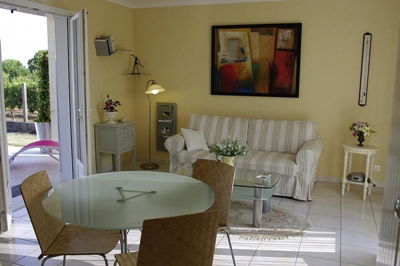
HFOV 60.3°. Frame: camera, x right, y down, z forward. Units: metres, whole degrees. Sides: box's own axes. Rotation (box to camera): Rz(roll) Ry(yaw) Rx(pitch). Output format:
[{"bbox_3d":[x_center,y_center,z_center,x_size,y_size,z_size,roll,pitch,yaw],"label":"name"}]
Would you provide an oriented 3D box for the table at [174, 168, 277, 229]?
[{"bbox_3d":[0.258,0.669,3.755,1.124,0.438,0.628,4,10,19],"label":"table"}]

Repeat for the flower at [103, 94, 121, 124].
[{"bbox_3d":[-1.311,-0.359,5.061,0.226,0.429,0.252,5,10,22],"label":"flower"}]

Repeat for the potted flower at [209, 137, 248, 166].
[{"bbox_3d":[0.305,0.247,3.702,0.404,0.413,0.364,5,10,22],"label":"potted flower"}]

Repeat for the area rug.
[{"bbox_3d":[0.377,0.893,3.721,1.581,0.012,0.934,5,10,22],"label":"area rug"}]

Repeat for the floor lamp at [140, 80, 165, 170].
[{"bbox_3d":[-0.772,-0.122,5.490,0.300,1.413,0.420,-4,10,-30],"label":"floor lamp"}]

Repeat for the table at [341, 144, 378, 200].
[{"bbox_3d":[2.035,0.502,4.434,0.402,0.634,0.343,7,11,33],"label":"table"}]

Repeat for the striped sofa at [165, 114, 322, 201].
[{"bbox_3d":[0.606,0.265,4.911,2.132,0.891,0.861,5,10,22],"label":"striped sofa"}]

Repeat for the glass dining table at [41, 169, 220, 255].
[{"bbox_3d":[-0.425,0.744,2.235,1.034,0.735,1.034,5,10,22],"label":"glass dining table"}]

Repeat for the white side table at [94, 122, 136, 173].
[{"bbox_3d":[-1.252,0.246,5.119,0.463,0.781,0.438,5,10,22],"label":"white side table"}]

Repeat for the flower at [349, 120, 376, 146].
[{"bbox_3d":[2.095,0.018,4.416,0.332,0.332,0.282,5,10,22],"label":"flower"}]

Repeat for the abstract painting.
[{"bbox_3d":[0.796,-1.068,5.101,1.336,1.045,0.035,5,10,22],"label":"abstract painting"}]

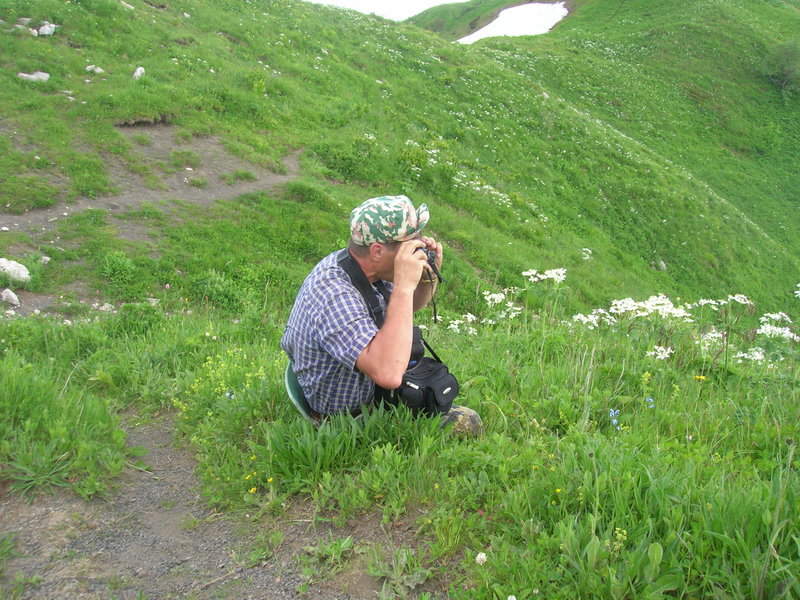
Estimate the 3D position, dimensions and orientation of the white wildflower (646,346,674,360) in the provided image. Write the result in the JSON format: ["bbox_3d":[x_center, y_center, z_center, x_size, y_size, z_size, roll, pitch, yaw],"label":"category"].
[{"bbox_3d":[1.094,0.225,3.300,0.114,0.035,0.097,0,12,0],"label":"white wildflower"}]

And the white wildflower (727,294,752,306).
[{"bbox_3d":[1.555,0.002,3.600,0.116,0.035,0.098,0,12,0],"label":"white wildflower"}]

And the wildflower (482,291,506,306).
[{"bbox_3d":[0.439,-0.007,3.650,0.108,0.051,0.092,0,12,0],"label":"wildflower"}]

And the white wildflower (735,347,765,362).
[{"bbox_3d":[1.468,0.229,3.300,0.122,0.041,0.104,0,12,0],"label":"white wildflower"}]

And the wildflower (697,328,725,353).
[{"bbox_3d":[1.343,0.175,3.400,0.118,0.079,0.100,0,12,0],"label":"wildflower"}]

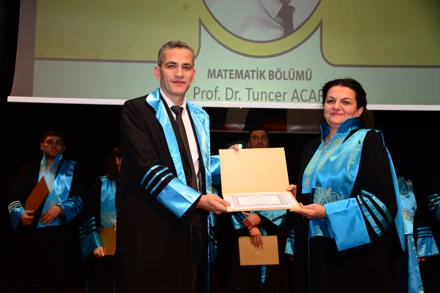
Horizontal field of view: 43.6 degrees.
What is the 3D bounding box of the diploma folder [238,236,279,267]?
[{"bbox_3d":[0.318,0.846,4.450,0.315,0.235,0.012,-3,-5,1],"label":"diploma folder"}]

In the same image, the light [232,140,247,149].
[{"bbox_3d":[0.239,0.012,6.500,0.170,0.170,0.160,0,-7,0],"label":"light"}]

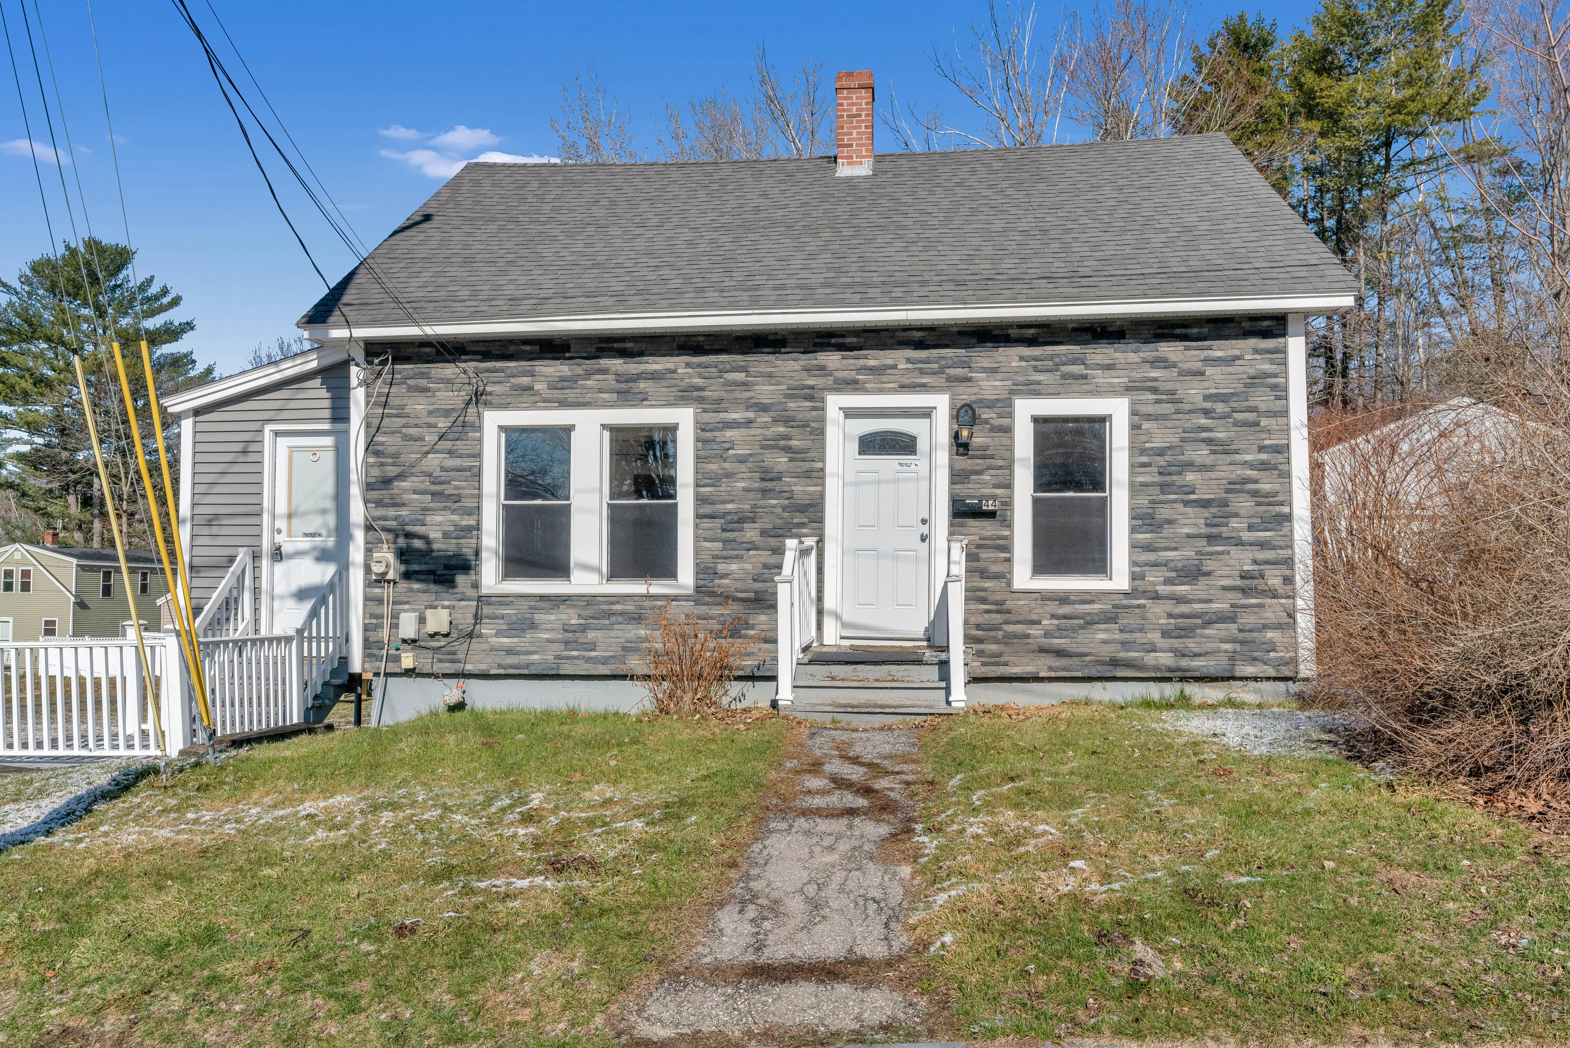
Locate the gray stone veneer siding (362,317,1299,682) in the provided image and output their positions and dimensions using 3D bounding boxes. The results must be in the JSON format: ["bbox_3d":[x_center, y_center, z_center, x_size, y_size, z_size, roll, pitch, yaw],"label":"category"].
[{"bbox_3d":[0.219,-0.218,11.425,8.710,3.240,0.120,0,-3,6],"label":"gray stone veneer siding"}]

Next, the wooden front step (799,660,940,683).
[{"bbox_3d":[0.718,1.226,10.089,1.250,0.160,0.300,0,-3,6],"label":"wooden front step"}]

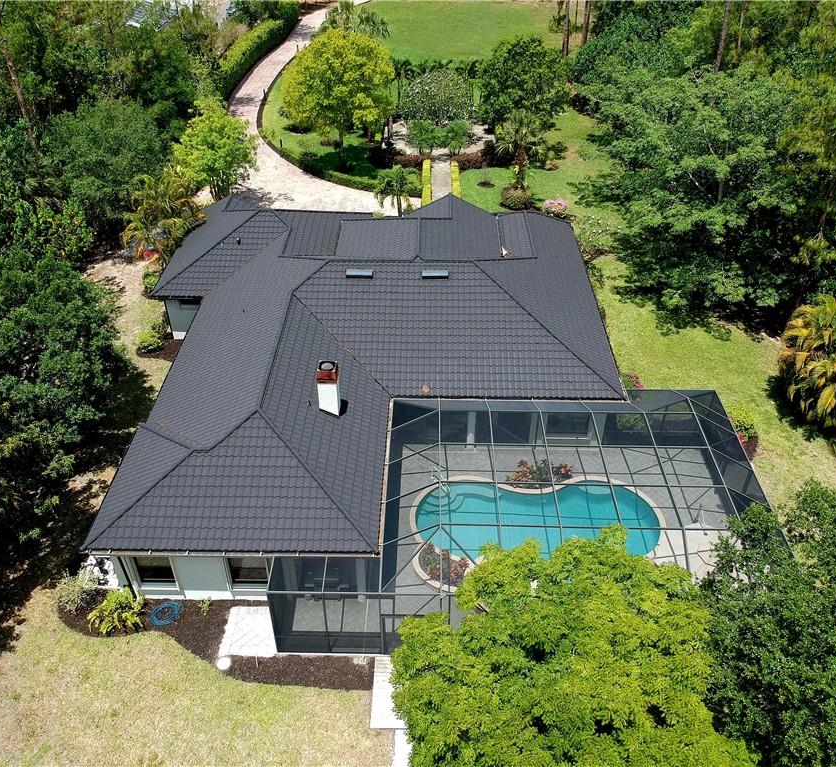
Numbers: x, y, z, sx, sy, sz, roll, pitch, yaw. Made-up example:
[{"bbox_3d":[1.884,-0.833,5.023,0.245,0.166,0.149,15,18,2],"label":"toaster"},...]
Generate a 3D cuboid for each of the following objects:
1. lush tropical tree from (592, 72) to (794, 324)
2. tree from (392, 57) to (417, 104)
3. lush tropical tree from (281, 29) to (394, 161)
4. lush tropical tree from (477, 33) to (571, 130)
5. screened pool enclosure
[{"bbox_3d":[13.725,-9.279,37.275,9.300,11.300,9.300,1,39,1],"label":"lush tropical tree"},{"bbox_3d":[-1.314,-25.955,63.524,2.200,3.950,2.200,1,39,1],"label":"tree"},{"bbox_3d":[-6.000,-21.500,56.600,8.500,10.200,8.500,1,38,1],"label":"lush tropical tree"},{"bbox_3d":[8.296,-23.883,58.662,7.100,6.900,7.100,1,39,1],"label":"lush tropical tree"},{"bbox_3d":[3.919,4.373,27.954,17.100,4.410,10.340,1,38,1],"label":"screened pool enclosure"}]

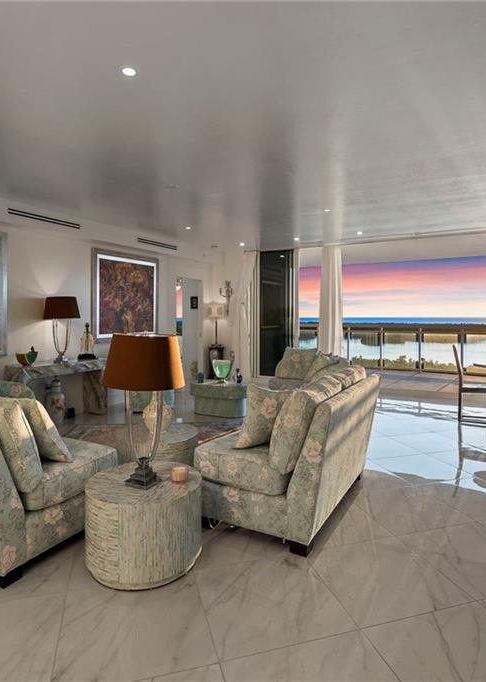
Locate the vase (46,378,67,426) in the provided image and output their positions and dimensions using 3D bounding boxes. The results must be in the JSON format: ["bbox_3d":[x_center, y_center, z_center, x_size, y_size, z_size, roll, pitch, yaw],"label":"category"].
[{"bbox_3d":[-2.277,0.735,4.914,0.270,0.600,0.270,2,4,29],"label":"vase"}]

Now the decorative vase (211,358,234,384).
[{"bbox_3d":[-0.294,0.432,5.700,0.310,0.380,0.280,-1,2,-30],"label":"decorative vase"}]

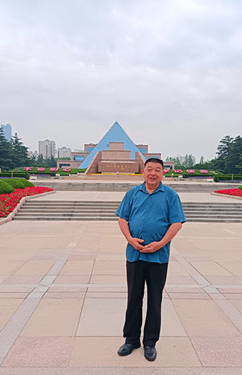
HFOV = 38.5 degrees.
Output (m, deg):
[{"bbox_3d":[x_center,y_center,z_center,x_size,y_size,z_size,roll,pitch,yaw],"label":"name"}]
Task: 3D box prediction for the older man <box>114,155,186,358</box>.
[{"bbox_3d":[0.272,0.609,3.088,0.610,1.733,0.400,1,1,11],"label":"older man"}]

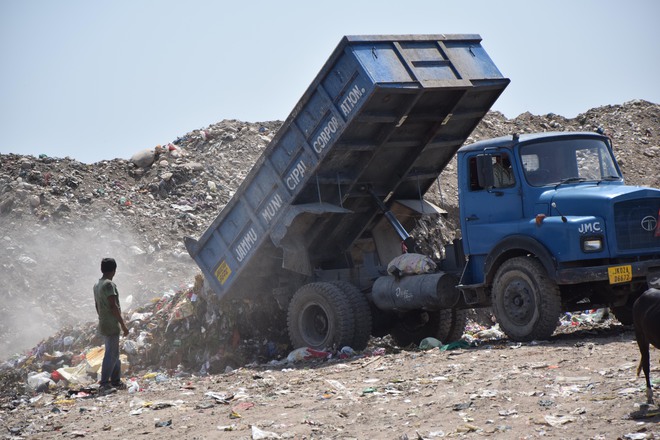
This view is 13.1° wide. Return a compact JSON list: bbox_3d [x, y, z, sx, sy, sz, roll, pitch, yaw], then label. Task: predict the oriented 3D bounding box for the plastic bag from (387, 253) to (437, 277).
[{"bbox_3d":[1.057,0.570,36.887,0.400,0.300,0.700,-3,-4,-44],"label":"plastic bag"}]

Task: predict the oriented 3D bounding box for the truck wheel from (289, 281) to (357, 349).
[{"bbox_3d":[-0.111,1.361,37.872,0.284,1.053,1.068,-3,-4,-44],"label":"truck wheel"}]

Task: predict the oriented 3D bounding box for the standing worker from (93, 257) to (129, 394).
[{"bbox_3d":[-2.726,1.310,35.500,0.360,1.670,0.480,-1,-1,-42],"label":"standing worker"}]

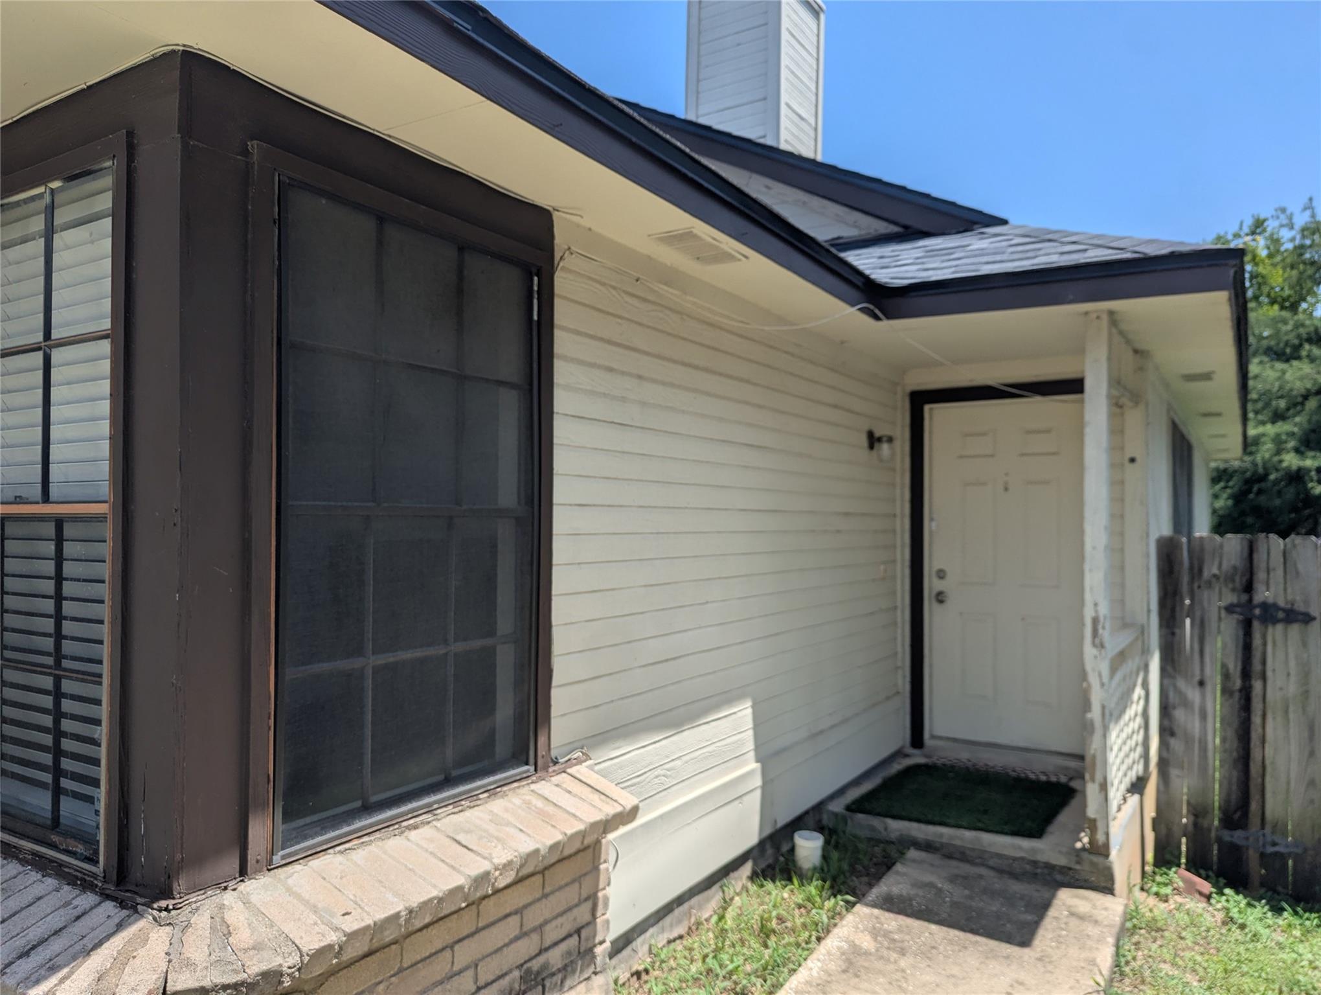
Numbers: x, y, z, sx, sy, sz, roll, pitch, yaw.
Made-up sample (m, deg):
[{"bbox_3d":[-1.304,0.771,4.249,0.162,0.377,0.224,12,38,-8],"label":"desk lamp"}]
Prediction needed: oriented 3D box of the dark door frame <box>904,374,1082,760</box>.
[{"bbox_3d":[2.016,0.437,5.348,1.090,2.180,0.110,-1,-2,33],"label":"dark door frame"}]

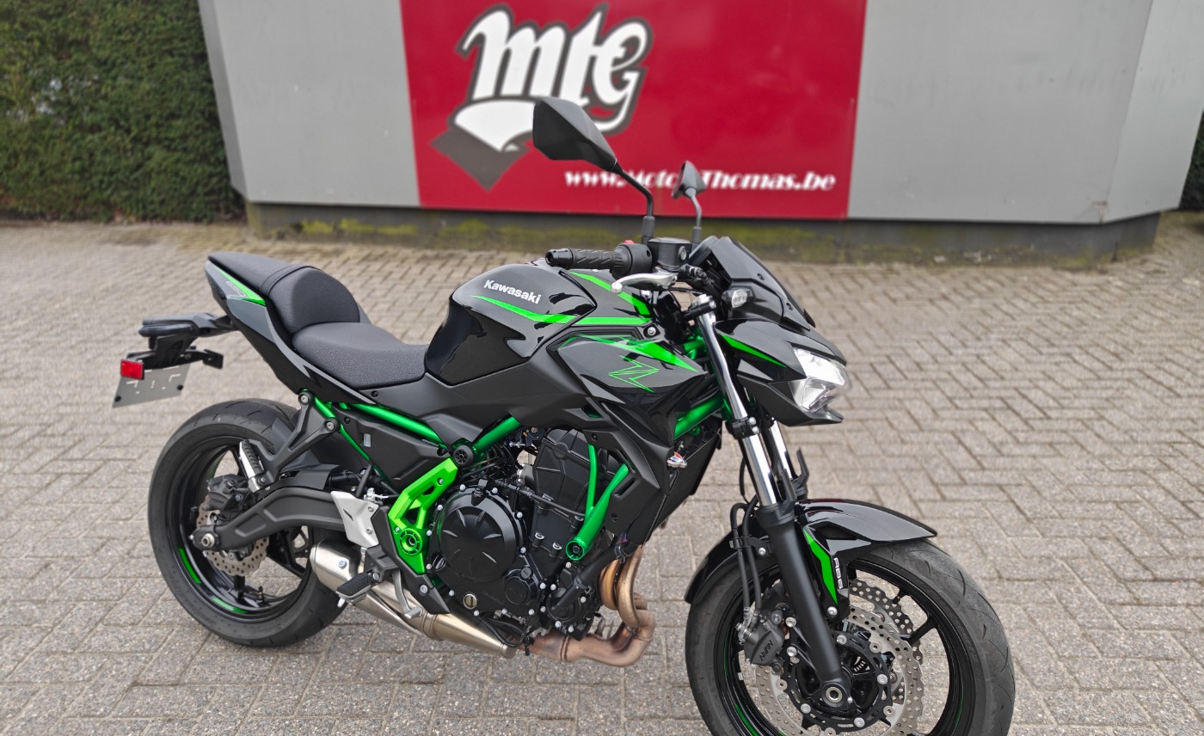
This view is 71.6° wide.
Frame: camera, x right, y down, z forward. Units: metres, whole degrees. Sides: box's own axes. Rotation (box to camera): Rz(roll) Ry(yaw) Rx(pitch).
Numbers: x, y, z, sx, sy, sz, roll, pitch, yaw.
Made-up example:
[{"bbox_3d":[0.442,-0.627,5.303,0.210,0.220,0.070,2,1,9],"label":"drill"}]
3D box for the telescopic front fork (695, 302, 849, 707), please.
[{"bbox_3d":[0.338,0.229,1.590,0.120,0.790,0.260,-18,0,22],"label":"telescopic front fork"}]

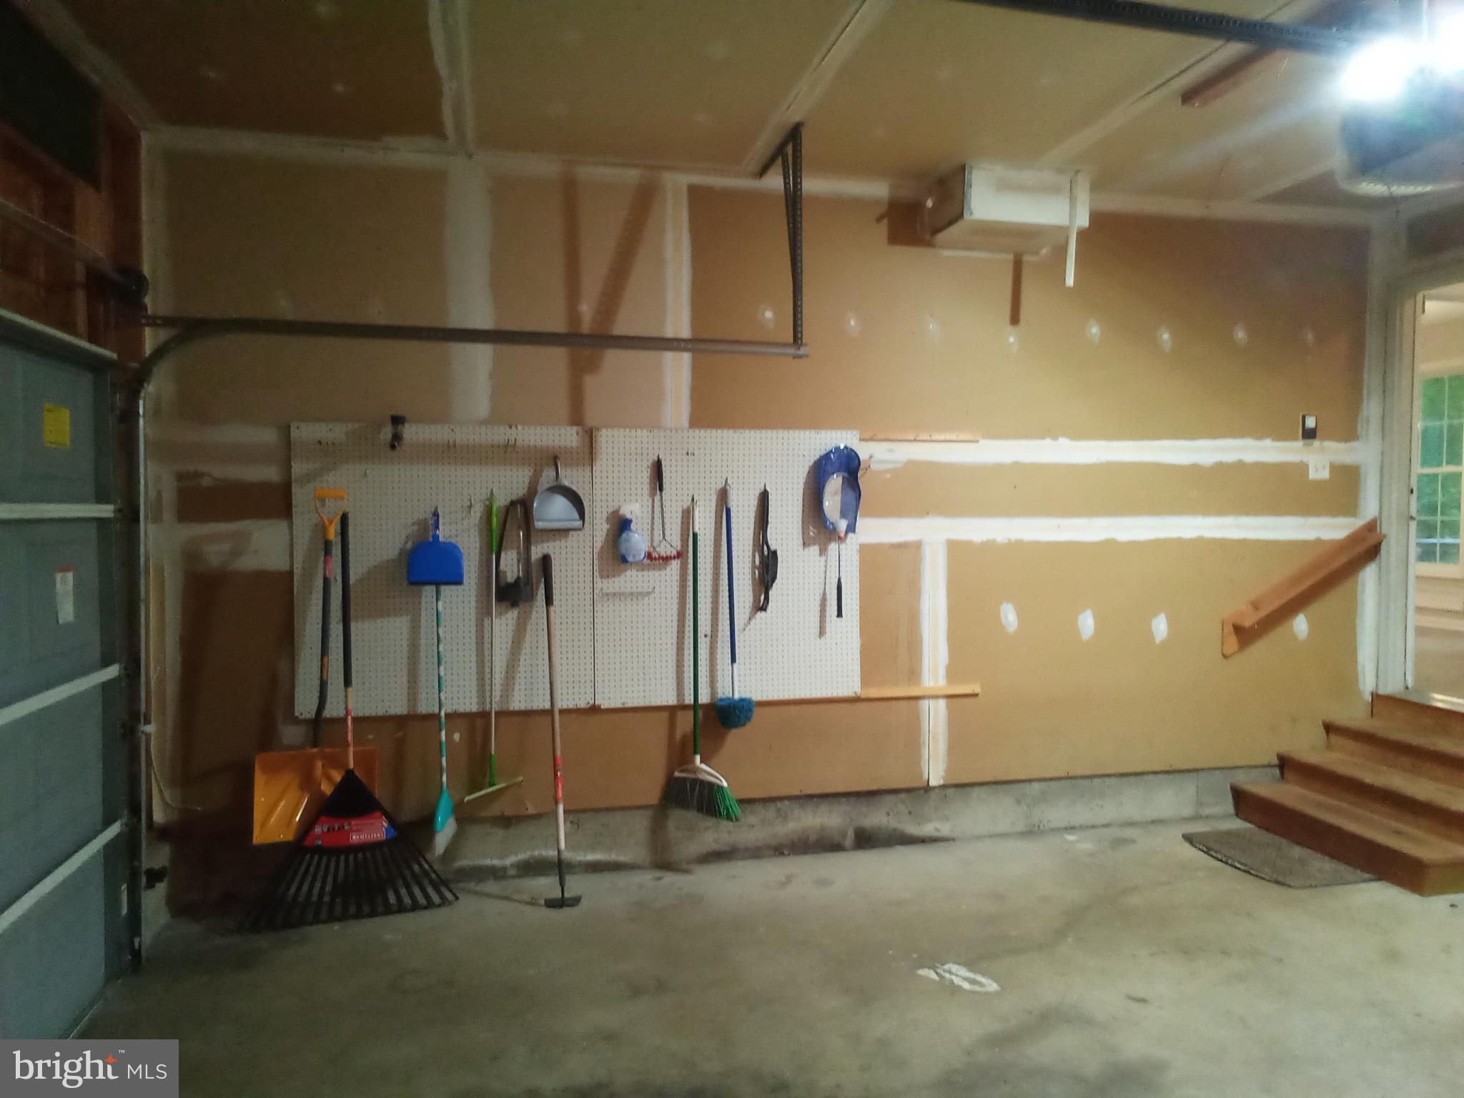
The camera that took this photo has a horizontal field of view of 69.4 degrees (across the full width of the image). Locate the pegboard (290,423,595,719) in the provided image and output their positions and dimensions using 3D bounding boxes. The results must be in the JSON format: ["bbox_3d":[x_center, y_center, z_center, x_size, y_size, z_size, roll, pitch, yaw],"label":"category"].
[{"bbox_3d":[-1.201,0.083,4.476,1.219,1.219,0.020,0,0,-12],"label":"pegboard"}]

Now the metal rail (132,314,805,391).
[{"bbox_3d":[-0.874,-0.681,3.853,2.393,0.265,0.065,0,0,-12],"label":"metal rail"}]

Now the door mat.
[{"bbox_3d":[2.349,1.338,4.637,0.495,0.016,0.847,0,0,-10],"label":"door mat"}]

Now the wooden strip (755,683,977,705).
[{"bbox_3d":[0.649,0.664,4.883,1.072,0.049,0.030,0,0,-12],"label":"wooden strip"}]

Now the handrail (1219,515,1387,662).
[{"bbox_3d":[2.893,0.193,5.327,1.126,0.186,0.110,-30,6,-11],"label":"handrail"}]

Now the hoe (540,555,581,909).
[{"bbox_3d":[-0.735,0.730,4.370,0.145,1.450,0.120,-2,-17,-12],"label":"hoe"}]

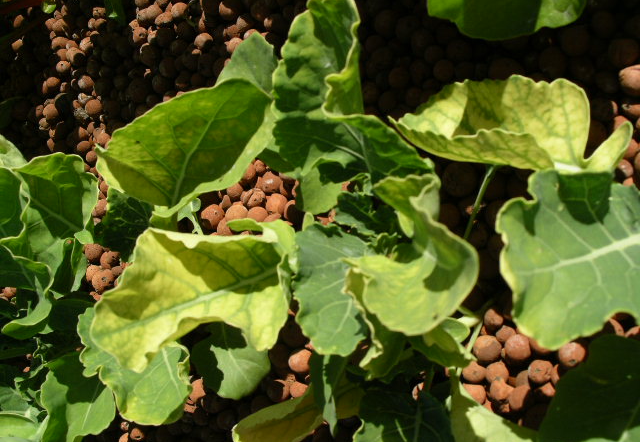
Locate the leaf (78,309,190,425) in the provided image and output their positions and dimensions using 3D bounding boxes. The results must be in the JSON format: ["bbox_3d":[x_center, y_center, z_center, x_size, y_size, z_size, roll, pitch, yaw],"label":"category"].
[{"bbox_3d":[-0.131,0.102,0.488,0.073,0.024,0.075,-21,86,11],"label":"leaf"}]

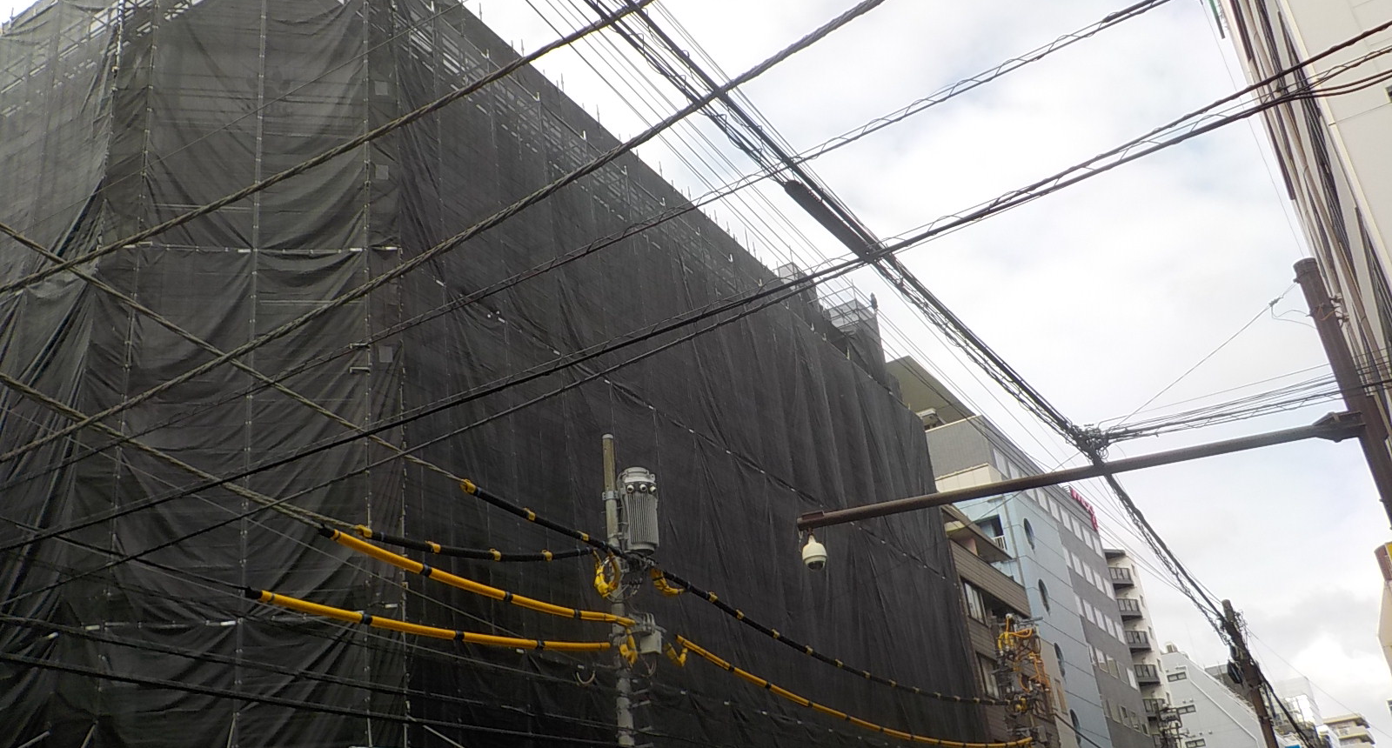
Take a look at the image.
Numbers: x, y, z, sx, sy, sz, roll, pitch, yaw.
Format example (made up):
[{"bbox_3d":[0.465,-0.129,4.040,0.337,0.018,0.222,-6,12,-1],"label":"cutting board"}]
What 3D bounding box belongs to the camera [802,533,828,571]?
[{"bbox_3d":[1.140,1.722,11.600,0.235,0.360,0.235,-9,-25,4],"label":"camera"}]

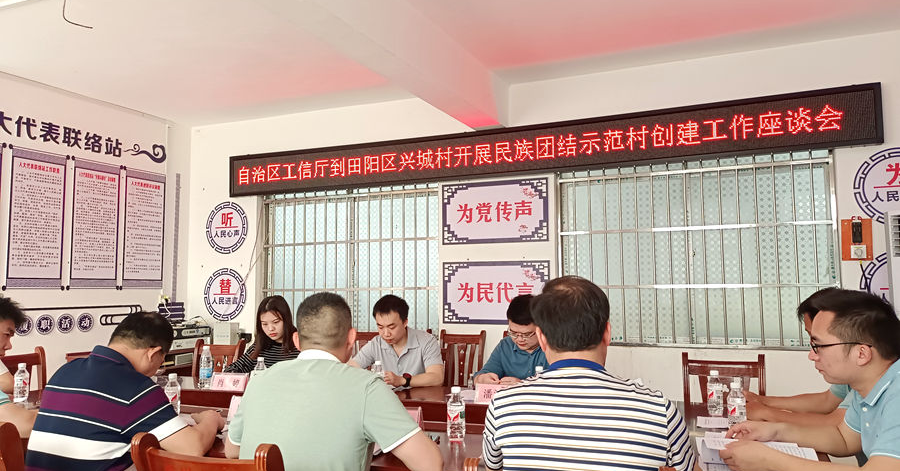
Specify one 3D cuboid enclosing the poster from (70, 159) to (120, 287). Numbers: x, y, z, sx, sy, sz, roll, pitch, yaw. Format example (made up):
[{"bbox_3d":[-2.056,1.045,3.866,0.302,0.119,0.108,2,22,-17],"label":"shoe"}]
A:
[{"bbox_3d":[-3.080,-0.086,5.676,0.020,1.098,0.476,-3,-5,23],"label":"poster"}]

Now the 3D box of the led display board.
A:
[{"bbox_3d":[0.360,-0.694,5.403,5.463,0.407,0.080,-3,-5,23],"label":"led display board"}]

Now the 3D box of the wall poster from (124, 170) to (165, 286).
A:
[{"bbox_3d":[-2.877,-0.049,6.149,0.020,1.098,0.466,-3,-5,23],"label":"wall poster"}]

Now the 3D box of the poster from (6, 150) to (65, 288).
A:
[{"bbox_3d":[-3.289,-0.123,5.189,0.020,1.098,0.466,-3,-5,23],"label":"poster"}]

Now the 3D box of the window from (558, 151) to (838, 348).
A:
[{"bbox_3d":[1.782,0.124,4.866,1.920,1.416,0.120,-3,-5,23],"label":"window"}]

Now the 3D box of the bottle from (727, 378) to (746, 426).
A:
[{"bbox_3d":[1.039,0.625,2.352,0.065,0.177,0.065,-3,-5,23],"label":"bottle"}]

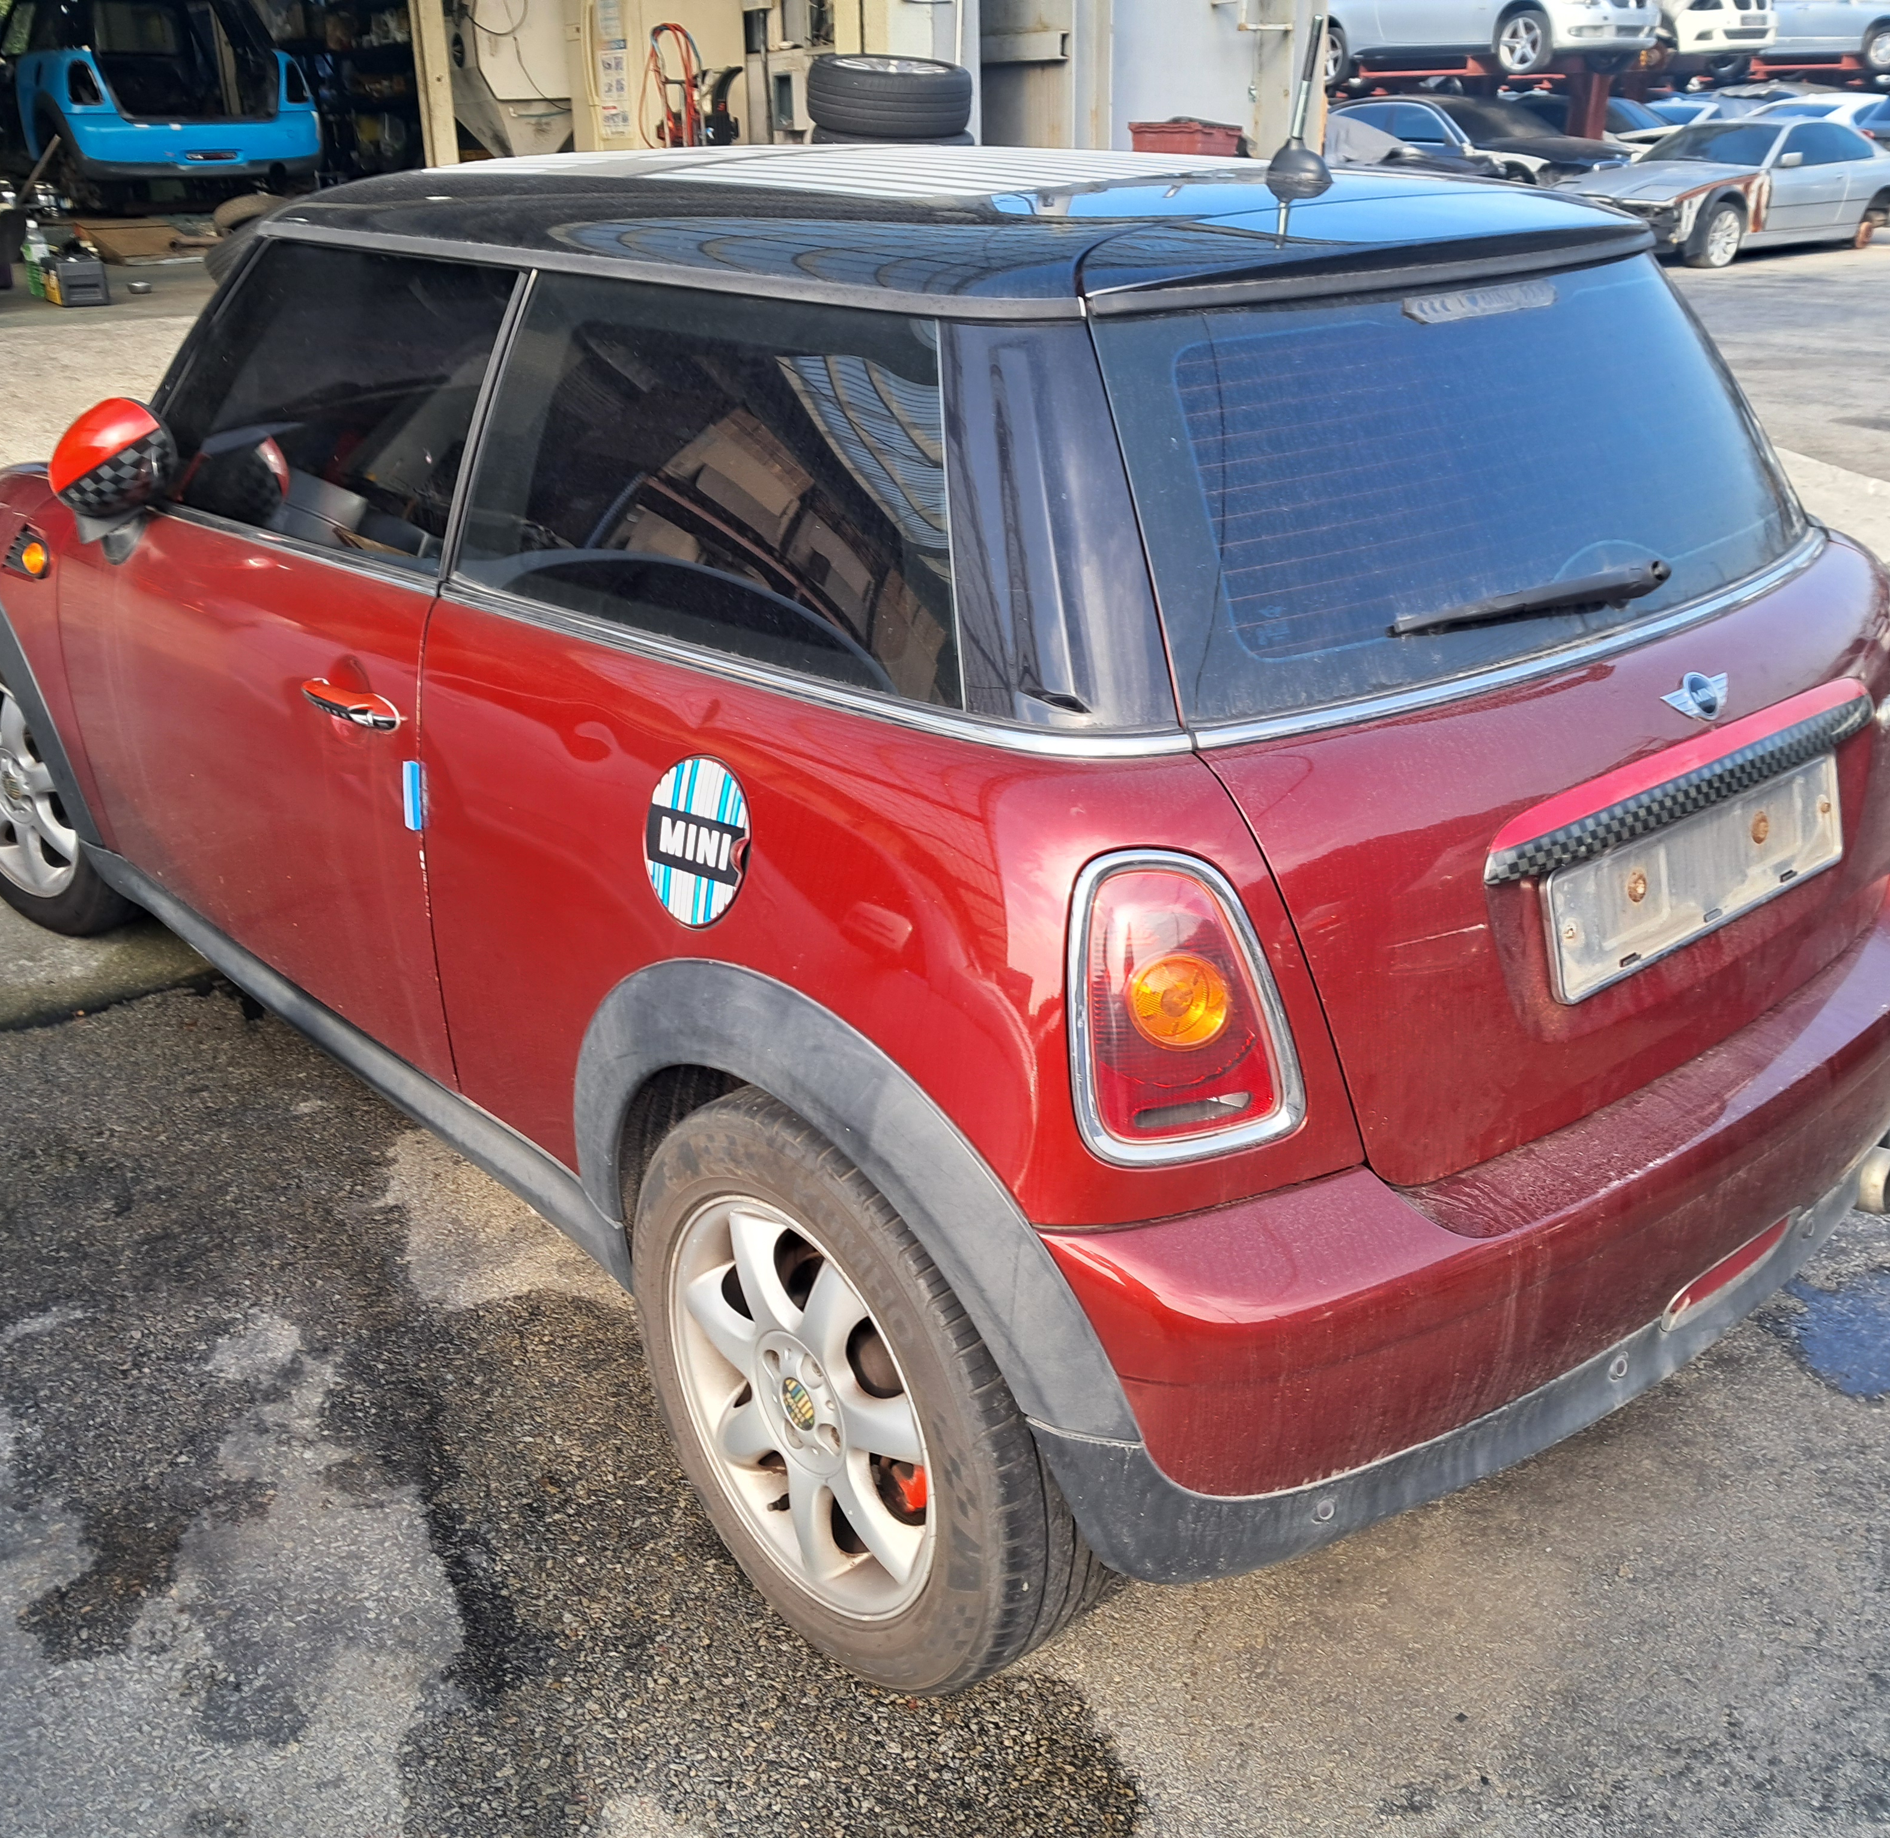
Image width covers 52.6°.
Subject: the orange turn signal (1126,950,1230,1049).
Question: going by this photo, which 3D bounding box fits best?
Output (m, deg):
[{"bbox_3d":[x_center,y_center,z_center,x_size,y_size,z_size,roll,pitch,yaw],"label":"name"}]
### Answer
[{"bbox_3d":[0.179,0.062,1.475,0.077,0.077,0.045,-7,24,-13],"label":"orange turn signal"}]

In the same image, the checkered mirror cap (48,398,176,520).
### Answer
[{"bbox_3d":[-1.136,-0.632,2.608,0.125,0.155,0.200,-12,26,-24],"label":"checkered mirror cap"}]

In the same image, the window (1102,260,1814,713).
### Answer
[{"bbox_3d":[0.556,-0.468,1.879,1.070,0.380,0.100,-19,-5,-36],"label":"window"}]

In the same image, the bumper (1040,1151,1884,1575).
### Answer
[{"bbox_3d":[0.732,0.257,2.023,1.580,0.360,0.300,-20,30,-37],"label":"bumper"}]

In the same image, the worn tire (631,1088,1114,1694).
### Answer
[{"bbox_3d":[-0.084,0.452,1.914,0.205,0.615,0.615,-20,30,-37],"label":"worn tire"}]

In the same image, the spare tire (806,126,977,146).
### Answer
[{"bbox_3d":[-0.200,-2.942,7.400,0.645,0.225,0.645,-1,23,0],"label":"spare tire"}]

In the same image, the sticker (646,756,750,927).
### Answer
[{"bbox_3d":[-0.221,-0.064,1.731,0.020,0.175,0.172,-12,25,-43],"label":"sticker"}]

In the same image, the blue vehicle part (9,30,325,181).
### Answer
[{"bbox_3d":[-4.862,-5.212,12.238,1.660,0.840,1.150,-14,27,-28],"label":"blue vehicle part"}]

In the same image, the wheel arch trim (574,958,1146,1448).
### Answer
[{"bbox_3d":[-0.103,0.226,1.703,0.120,0.390,0.800,-19,29,-36],"label":"wheel arch trim"}]

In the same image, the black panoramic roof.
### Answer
[{"bbox_3d":[0.000,-0.904,2.426,1.130,0.130,1.580,-20,30,-37],"label":"black panoramic roof"}]

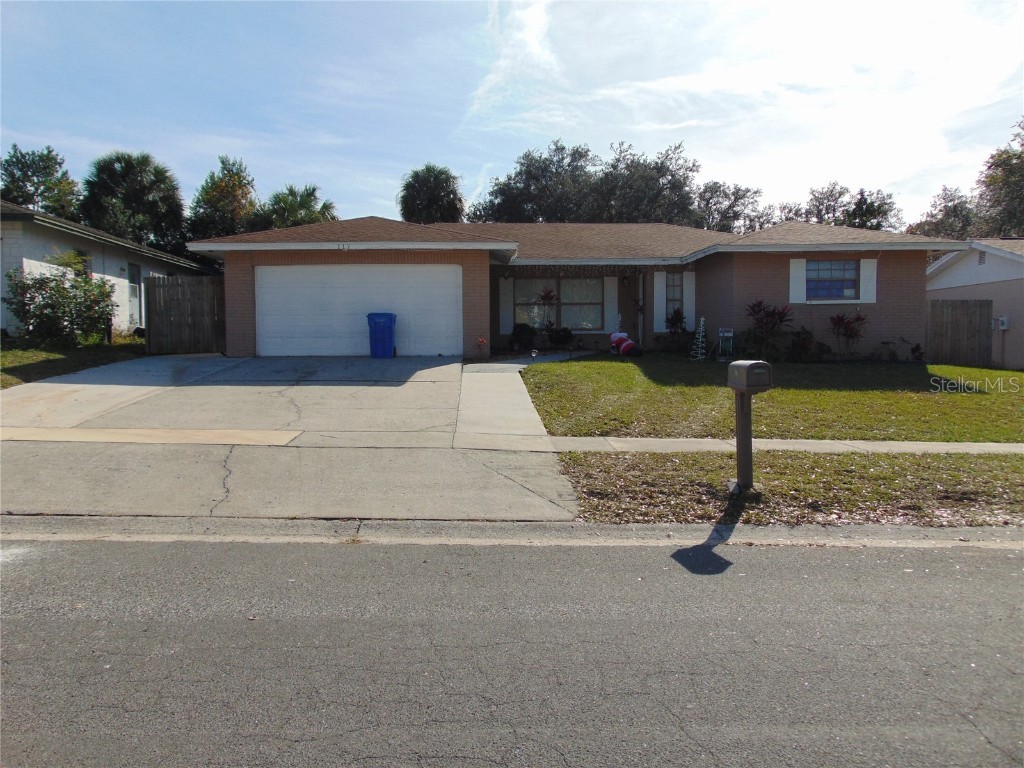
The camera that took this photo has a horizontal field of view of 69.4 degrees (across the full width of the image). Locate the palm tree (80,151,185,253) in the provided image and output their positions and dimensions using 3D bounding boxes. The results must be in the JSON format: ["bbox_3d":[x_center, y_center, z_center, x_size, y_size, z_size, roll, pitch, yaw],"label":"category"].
[{"bbox_3d":[-15.175,-5.282,29.883,4.148,8.014,4.148,-1,3,-3],"label":"palm tree"}]

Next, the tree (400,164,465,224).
[{"bbox_3d":[-4.536,-7.290,42.457,3.721,10.352,3.721,-1,3,-3],"label":"tree"}]

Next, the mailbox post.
[{"bbox_3d":[2.258,0.392,7.034,0.230,1.210,0.490,-1,3,-3],"label":"mailbox post"}]

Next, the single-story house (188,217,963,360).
[{"bbox_3d":[1.431,-3.238,23.985,18.200,4.470,13.800,-1,3,-3],"label":"single-story house"}]

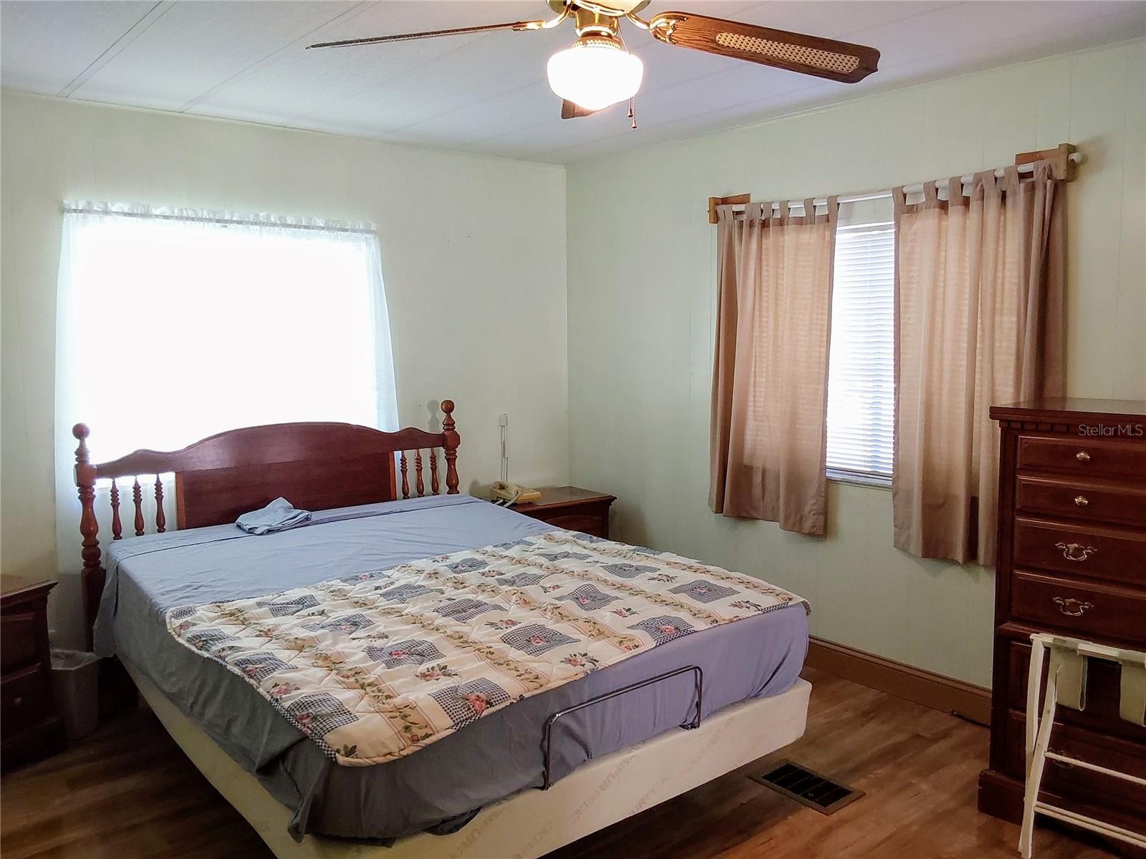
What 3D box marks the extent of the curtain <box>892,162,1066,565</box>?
[{"bbox_3d":[1.403,-0.190,3.240,0.109,1.361,0.626,-6,8,-41],"label":"curtain"}]

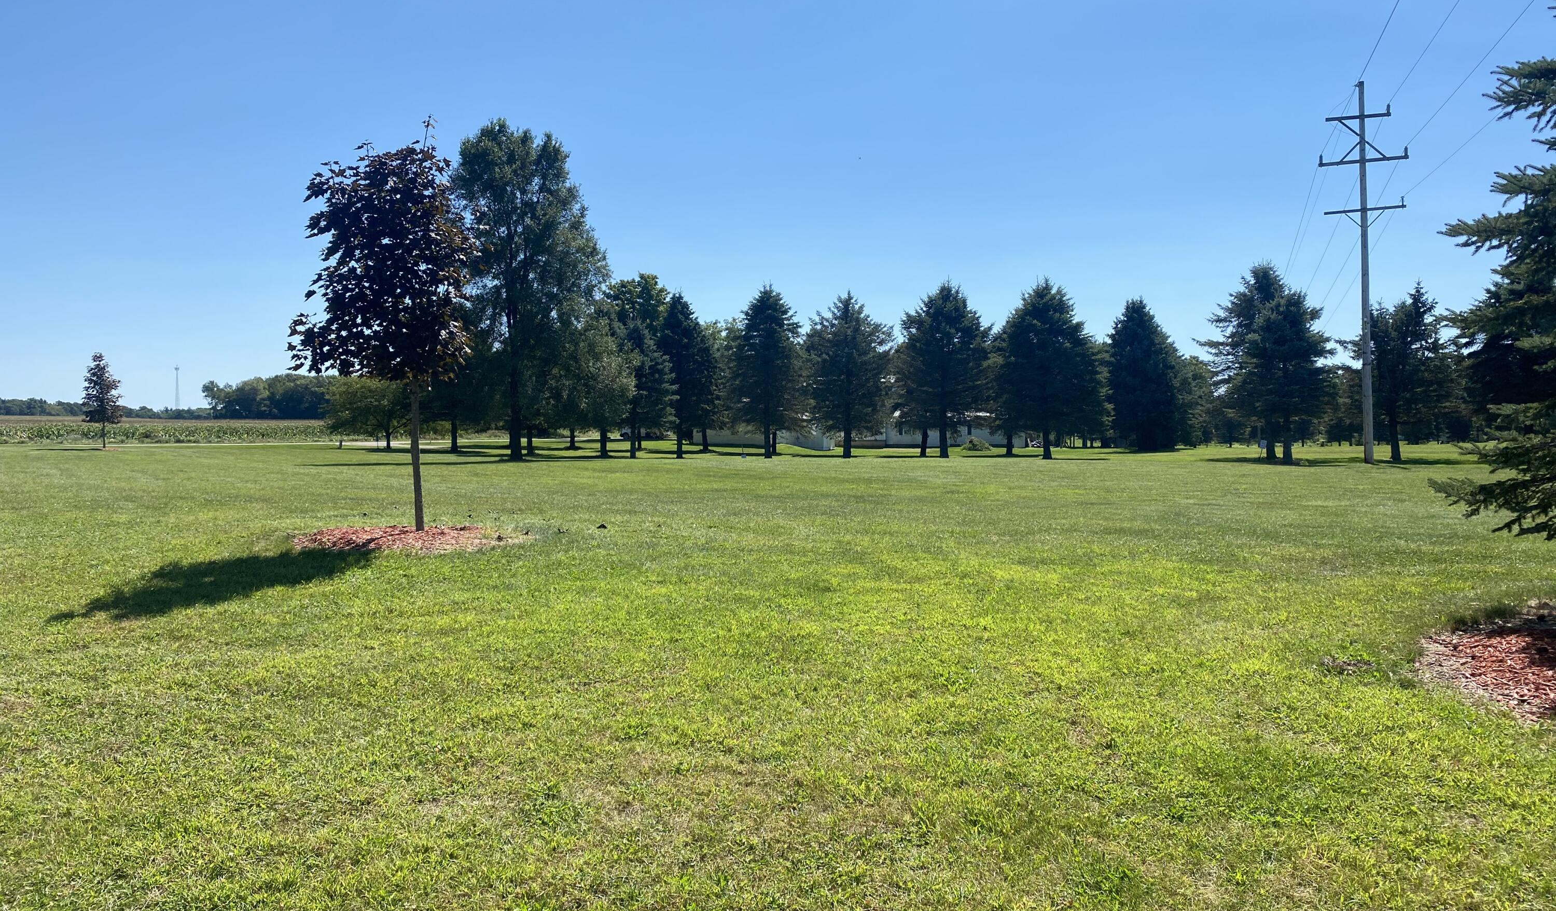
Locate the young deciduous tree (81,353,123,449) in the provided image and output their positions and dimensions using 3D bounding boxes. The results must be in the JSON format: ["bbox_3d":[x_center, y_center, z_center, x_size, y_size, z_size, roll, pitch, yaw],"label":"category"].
[{"bbox_3d":[-38.204,-3.081,65.911,2.299,5.411,2.299,-1,2,-30],"label":"young deciduous tree"}]

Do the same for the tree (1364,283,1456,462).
[{"bbox_3d":[27.750,-3.690,52.000,4.810,7.920,4.810,0,2,0],"label":"tree"}]

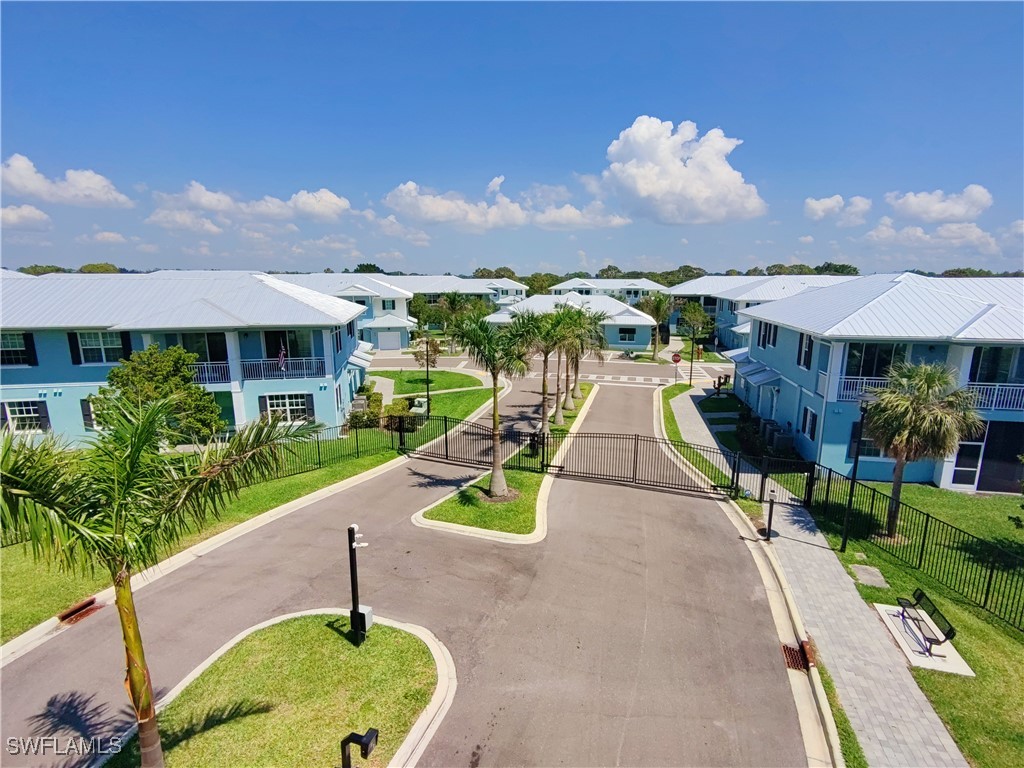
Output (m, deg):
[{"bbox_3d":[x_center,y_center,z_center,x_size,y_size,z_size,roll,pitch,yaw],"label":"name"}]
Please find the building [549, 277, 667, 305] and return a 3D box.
[{"bbox_3d":[26.344,-23.439,136.348,30.000,9.900,18.000,2,12,11],"label":"building"}]

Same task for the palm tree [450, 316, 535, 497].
[{"bbox_3d":[-0.679,1.007,20.487,3.500,7.500,3.500,0,11,0],"label":"palm tree"}]

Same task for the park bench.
[{"bbox_3d":[10.282,5.960,12.602,0.630,0.830,1.740,3,12,17],"label":"park bench"}]

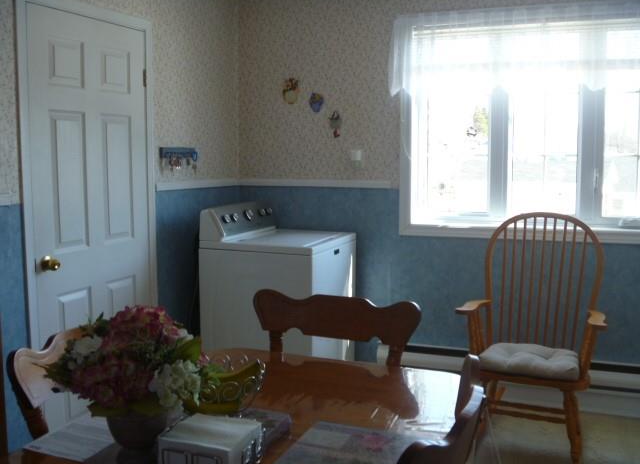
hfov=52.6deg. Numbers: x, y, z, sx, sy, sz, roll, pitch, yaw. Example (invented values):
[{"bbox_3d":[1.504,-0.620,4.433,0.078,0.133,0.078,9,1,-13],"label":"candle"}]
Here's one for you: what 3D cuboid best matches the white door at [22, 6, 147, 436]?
[{"bbox_3d":[-1.035,0.021,3.028,0.060,2.010,0.770,3,7,22],"label":"white door"}]

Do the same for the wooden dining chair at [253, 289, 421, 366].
[{"bbox_3d":[-0.037,0.685,1.896,0.550,0.935,0.510,3,7,22],"label":"wooden dining chair"}]

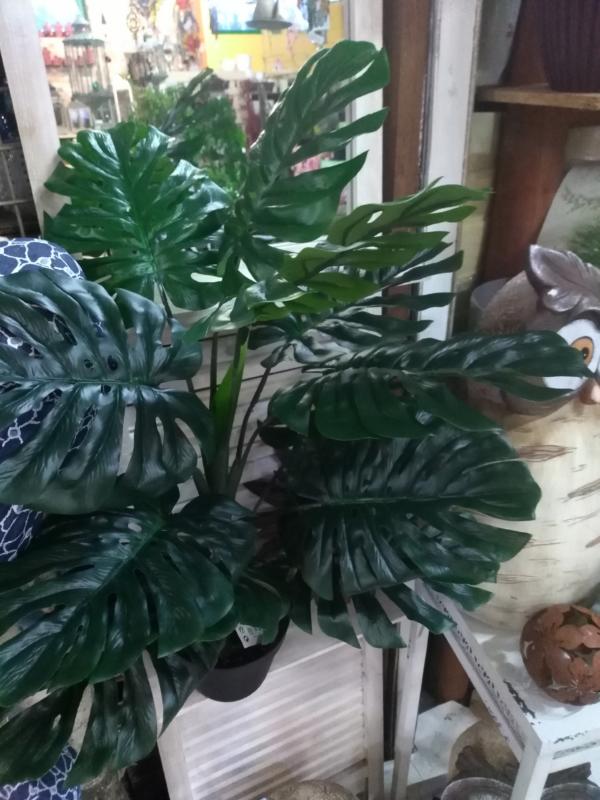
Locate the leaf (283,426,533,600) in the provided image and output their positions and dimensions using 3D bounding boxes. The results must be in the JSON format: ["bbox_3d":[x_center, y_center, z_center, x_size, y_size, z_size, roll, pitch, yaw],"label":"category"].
[{"bbox_3d":[0.138,0.135,0.750,0.315,0.070,0.240,-1,56,-1],"label":"leaf"}]

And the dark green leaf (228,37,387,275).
[{"bbox_3d":[0.006,-0.283,0.710,0.070,0.315,0.200,33,0,-41],"label":"dark green leaf"}]

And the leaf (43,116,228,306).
[{"bbox_3d":[-0.205,-0.236,0.760,0.225,0.060,0.275,-8,70,-12],"label":"leaf"}]

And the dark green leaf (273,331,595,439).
[{"bbox_3d":[0.142,-0.018,0.680,0.345,0.080,0.210,3,30,0],"label":"dark green leaf"}]

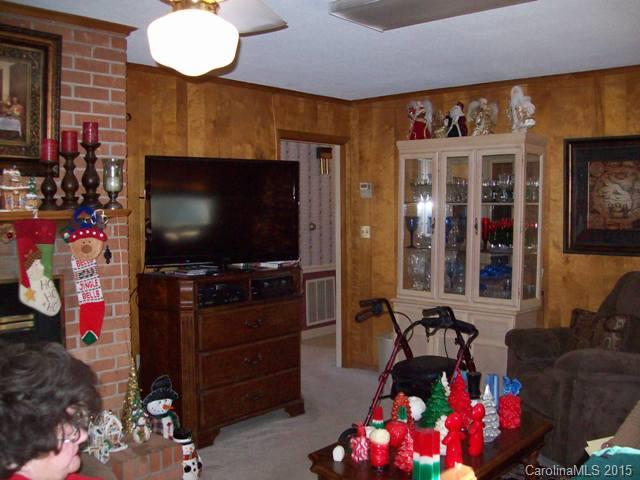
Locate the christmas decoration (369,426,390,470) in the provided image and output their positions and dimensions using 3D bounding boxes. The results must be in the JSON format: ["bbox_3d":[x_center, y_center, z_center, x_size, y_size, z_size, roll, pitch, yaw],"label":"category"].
[{"bbox_3d":[0.254,0.869,2.792,0.083,0.163,0.083,1,4,17],"label":"christmas decoration"}]

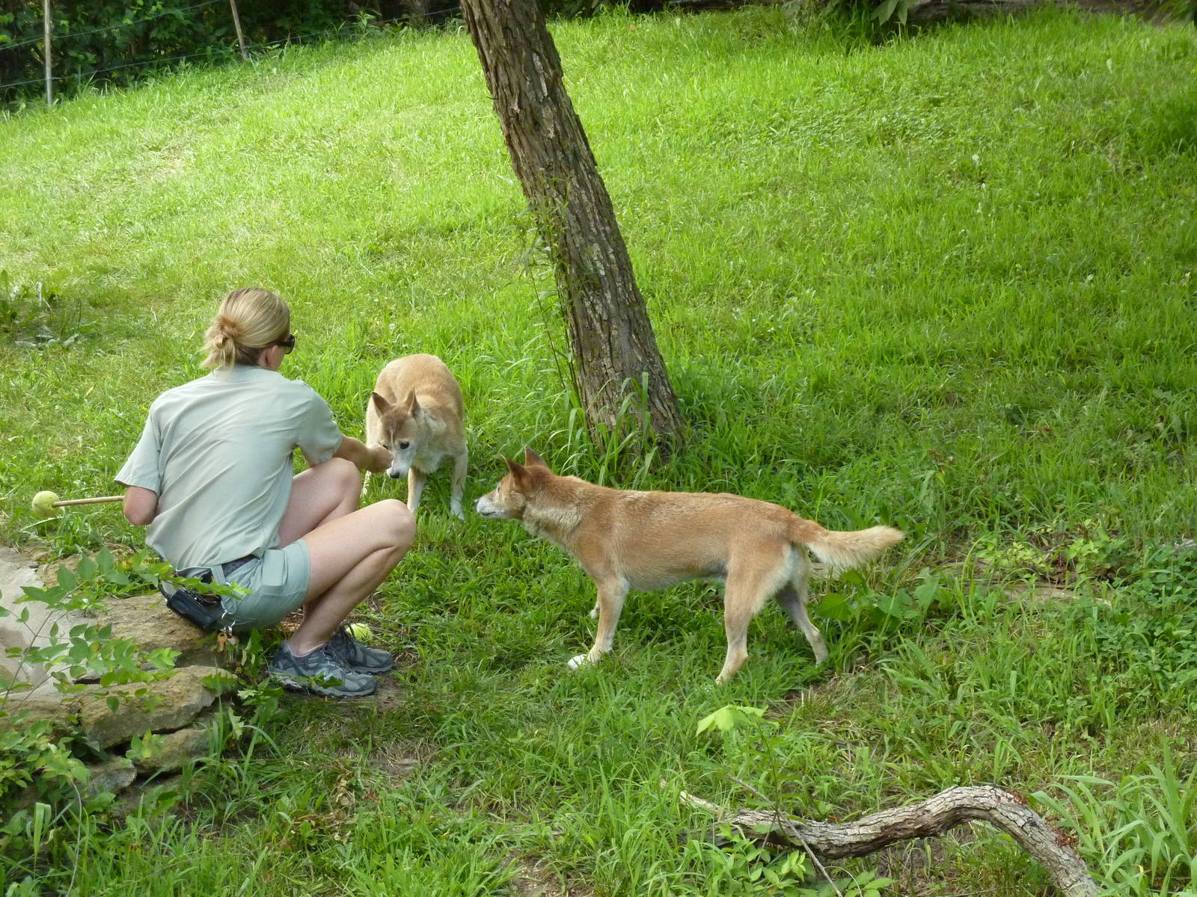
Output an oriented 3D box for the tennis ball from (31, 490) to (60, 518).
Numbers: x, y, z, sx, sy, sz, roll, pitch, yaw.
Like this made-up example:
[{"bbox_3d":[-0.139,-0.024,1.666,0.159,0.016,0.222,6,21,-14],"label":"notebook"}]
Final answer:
[{"bbox_3d":[-1.344,0.137,7.570,0.067,0.067,0.067,0,14,0],"label":"tennis ball"}]

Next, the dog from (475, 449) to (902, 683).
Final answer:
[{"bbox_3d":[0.205,0.298,7.560,1.060,0.490,0.250,4,15,17],"label":"dog"}]

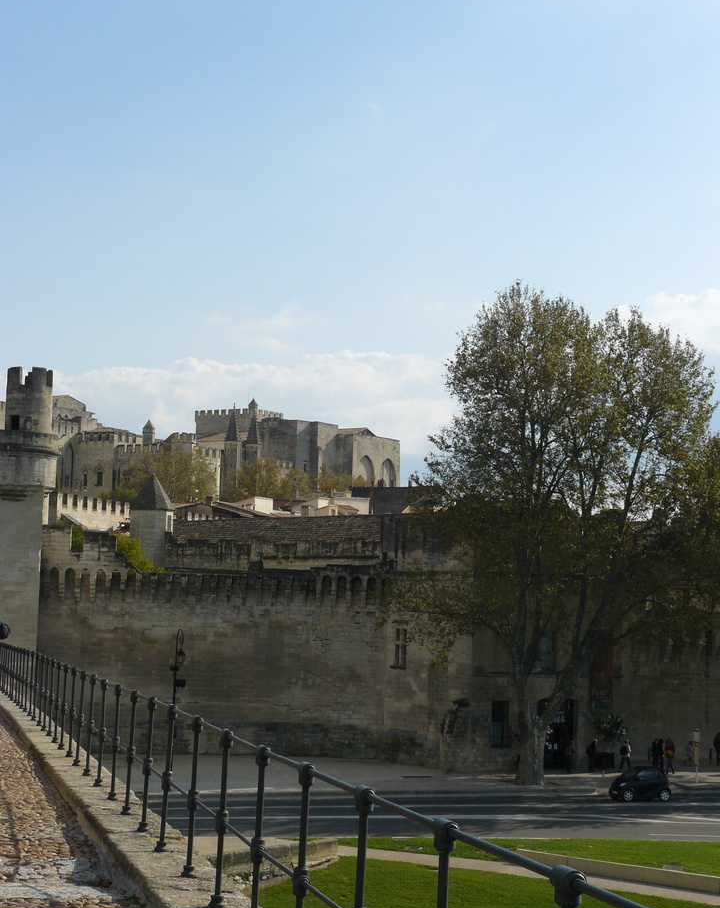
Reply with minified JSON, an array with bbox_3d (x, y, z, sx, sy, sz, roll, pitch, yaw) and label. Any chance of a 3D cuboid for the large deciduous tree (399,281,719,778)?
[{"bbox_3d":[9.799,3.806,90.350,16.139,25.260,15.000,1,-5,0],"label":"large deciduous tree"}]

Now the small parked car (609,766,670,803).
[{"bbox_3d":[12.949,15.238,83.370,2.650,1.550,1.550,3,-5,-14],"label":"small parked car"}]

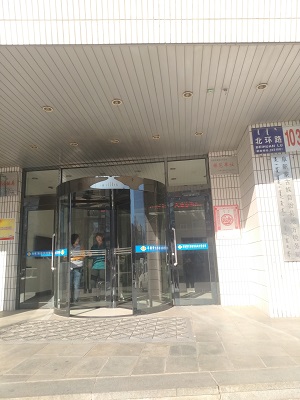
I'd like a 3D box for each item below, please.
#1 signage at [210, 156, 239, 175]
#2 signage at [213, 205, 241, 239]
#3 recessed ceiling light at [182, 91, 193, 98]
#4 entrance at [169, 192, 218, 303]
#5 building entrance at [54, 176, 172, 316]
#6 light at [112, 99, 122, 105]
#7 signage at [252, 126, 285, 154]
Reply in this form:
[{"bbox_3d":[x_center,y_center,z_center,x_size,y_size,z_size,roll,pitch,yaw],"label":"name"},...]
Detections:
[{"bbox_3d":[1.610,-0.756,6.769,0.589,0.393,0.040,-4,-11,6],"label":"signage"},{"bbox_3d":[1.625,0.463,6.535,0.504,0.708,0.030,-4,-11,6],"label":"signage"},{"bbox_3d":[0.543,-1.515,4.487,0.145,0.050,0.145,-4,-11,6],"label":"recessed ceiling light"},{"bbox_3d":[0.897,0.961,6.540,0.941,2.396,0.100,-4,-11,6],"label":"entrance"},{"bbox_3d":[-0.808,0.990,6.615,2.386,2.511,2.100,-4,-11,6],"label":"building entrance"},{"bbox_3d":[-0.492,-1.447,4.618,0.145,0.050,0.145,-4,-11,6],"label":"light"},{"bbox_3d":[2.075,-1.056,5.456,0.517,0.475,0.030,-4,-11,6],"label":"signage"}]

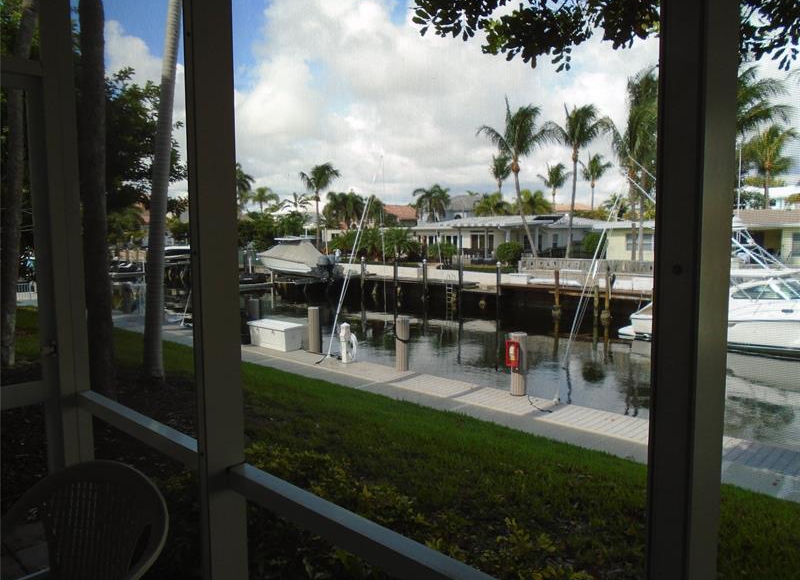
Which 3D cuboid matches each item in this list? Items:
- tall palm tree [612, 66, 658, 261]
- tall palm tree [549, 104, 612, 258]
[{"bbox_3d":[14.788,-7.511,36.632,4.300,12.468,4.300,0,5,0],"label":"tall palm tree"},{"bbox_3d":[11.999,-6.933,39.705,4.400,10.804,4.400,0,5,0],"label":"tall palm tree"}]

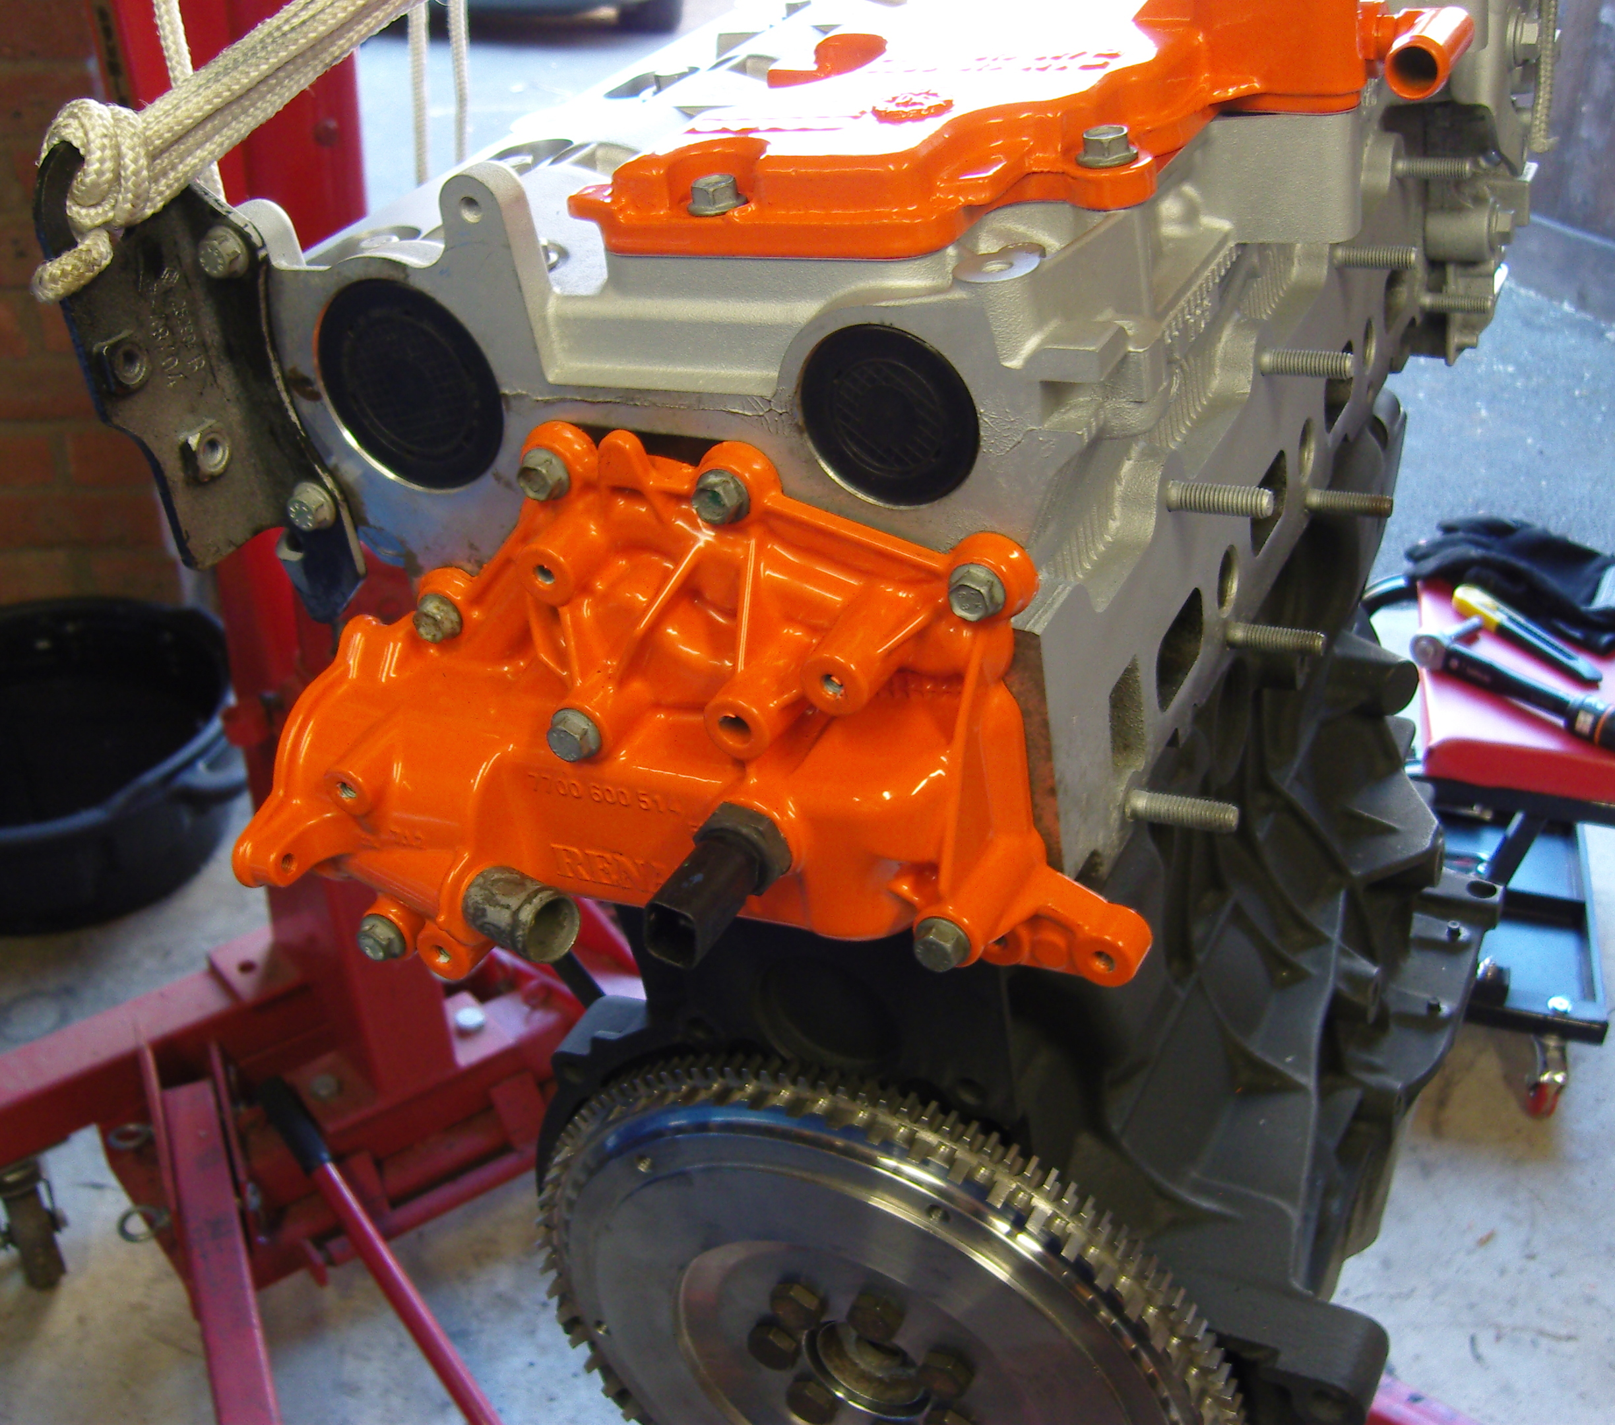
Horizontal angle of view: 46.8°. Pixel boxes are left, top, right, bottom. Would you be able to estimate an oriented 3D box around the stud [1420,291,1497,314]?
[{"bbox_3d":[0.261,-0.165,0.750,0.028,0.008,0.008,8,36,28],"label":"stud"}]

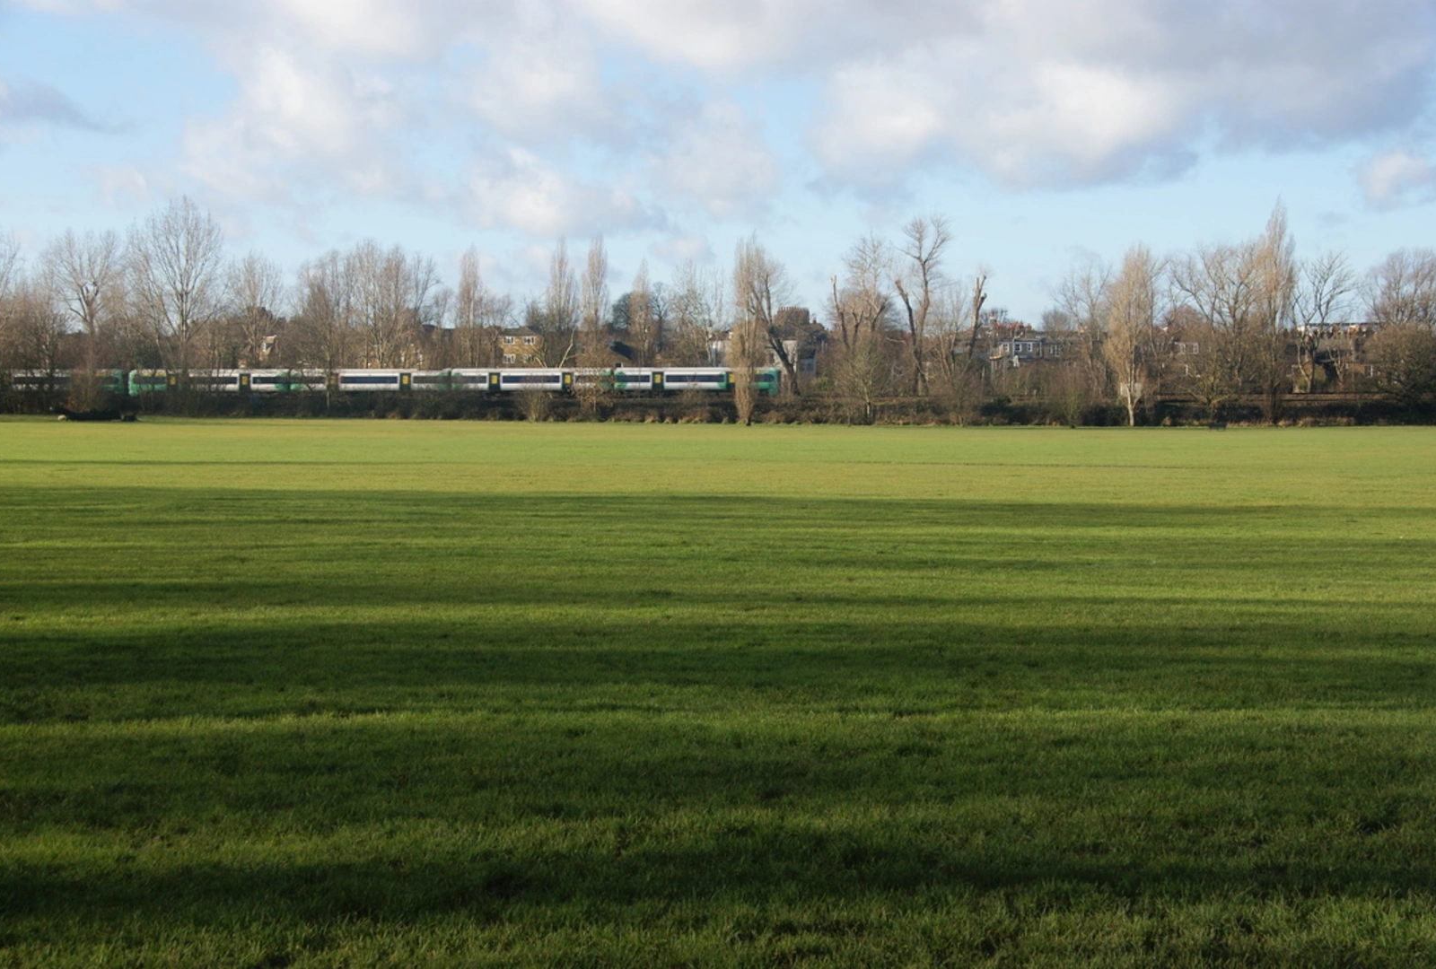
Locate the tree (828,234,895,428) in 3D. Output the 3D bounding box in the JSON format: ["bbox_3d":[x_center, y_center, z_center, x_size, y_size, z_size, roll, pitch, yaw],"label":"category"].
[{"bbox_3d":[17.140,-18.470,286.000,7.900,22.220,7.900,0,2,0],"label":"tree"}]

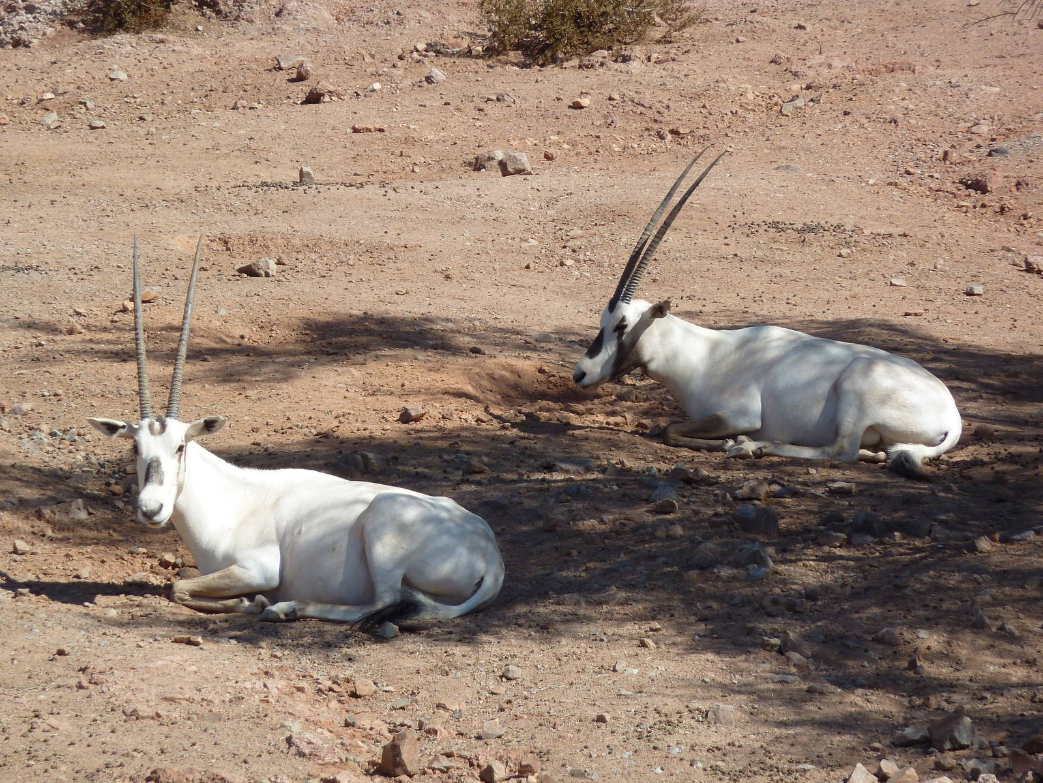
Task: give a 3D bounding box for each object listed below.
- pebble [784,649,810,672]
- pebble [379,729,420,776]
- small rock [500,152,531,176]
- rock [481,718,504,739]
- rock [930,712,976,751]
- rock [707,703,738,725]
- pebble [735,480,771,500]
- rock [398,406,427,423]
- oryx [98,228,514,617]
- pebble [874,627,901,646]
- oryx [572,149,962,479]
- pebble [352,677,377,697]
[{"bbox_3d":[0.872,0.852,28.608,0.080,0.062,0.070,0,12,0],"label":"pebble"},{"bbox_3d":[-0.344,1.020,25.545,0.113,0.122,0.100,0,11,0],"label":"pebble"},{"bbox_3d":[-0.025,-0.916,36.475,0.125,0.086,0.108,0,12,0],"label":"small rock"},{"bbox_3d":[-0.089,1.036,27.805,0.070,0.053,0.060,0,12,0],"label":"rock"},{"bbox_3d":[1.235,0.973,25.882,0.133,0.096,0.105,0,11,0],"label":"rock"},{"bbox_3d":[0.584,0.933,26.208,0.090,0.054,0.070,0,11,0],"label":"rock"},{"bbox_3d":[0.793,0.337,30.912,0.123,0.059,0.092,0,12,0],"label":"pebble"},{"bbox_3d":[-0.372,0.080,30.954,0.098,0.055,0.075,0,11,0],"label":"rock"},{"bbox_3d":[-0.698,0.099,27.900,1.270,1.100,0.550,2,11,13],"label":"oryx"},{"bbox_3d":[1.107,0.739,27.294,0.080,0.052,0.065,0,11,0],"label":"pebble"},{"bbox_3d":[0.829,-0.295,30.409,1.350,1.000,0.530,3,11,17],"label":"oryx"},{"bbox_3d":[-0.490,0.925,28.308,0.071,0.049,0.064,0,12,0],"label":"pebble"}]

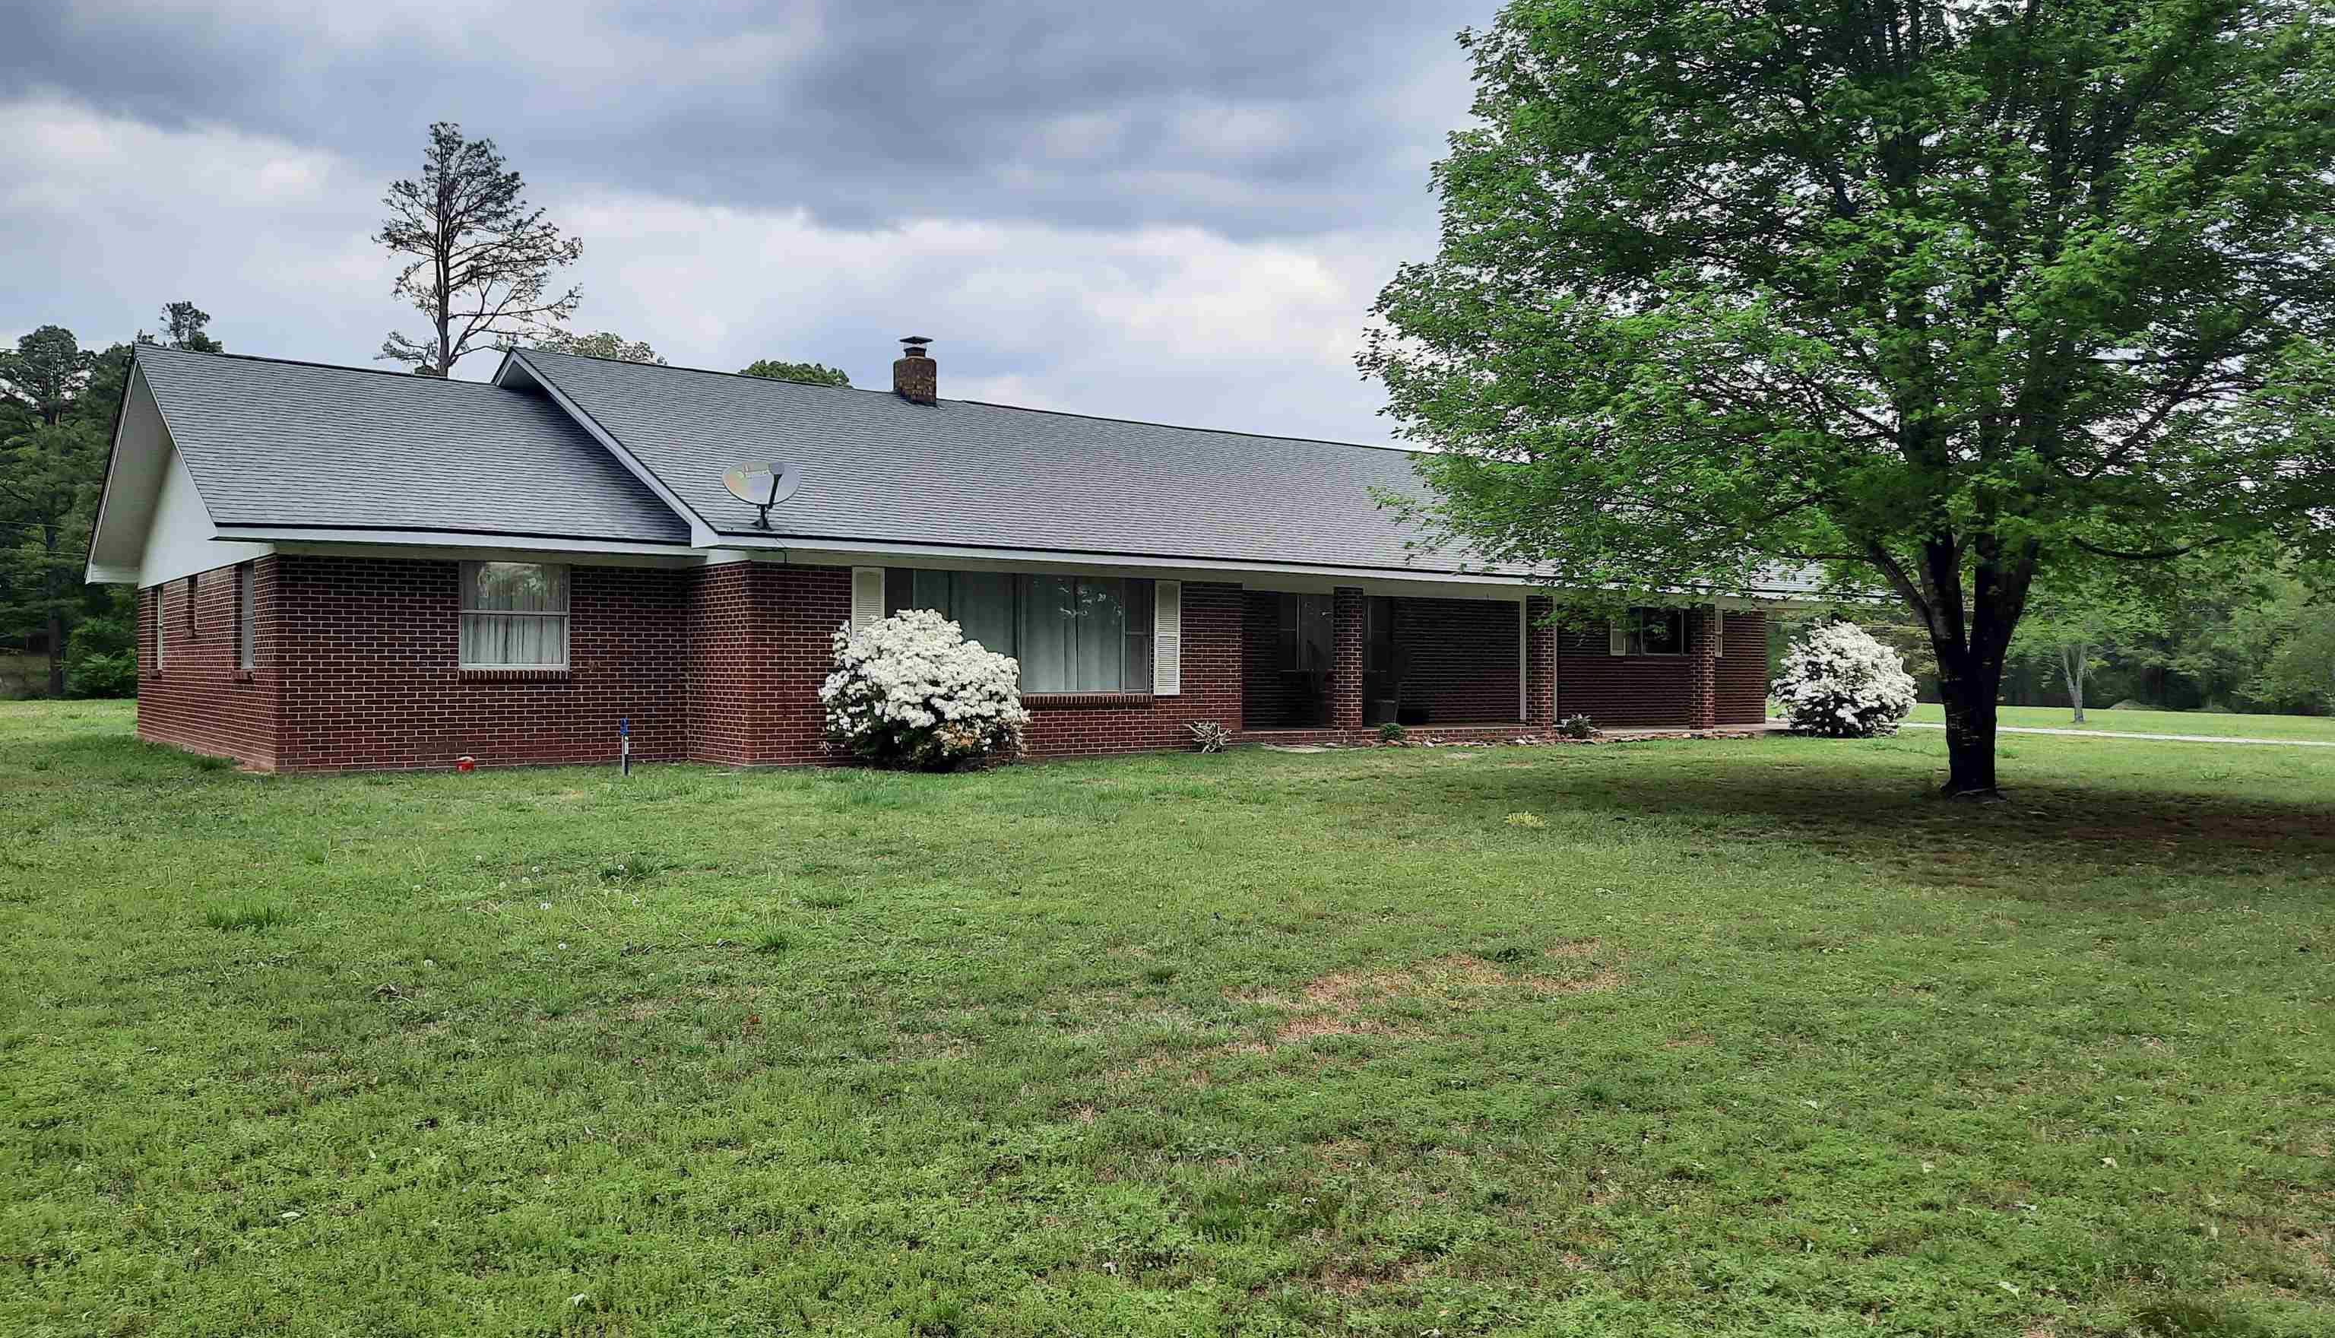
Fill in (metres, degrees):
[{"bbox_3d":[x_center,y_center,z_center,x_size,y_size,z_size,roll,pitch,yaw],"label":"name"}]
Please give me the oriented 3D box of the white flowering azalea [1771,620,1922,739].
[{"bbox_3d":[12.250,0.160,30.500,2.470,2.060,2.350,0,0,22],"label":"white flowering azalea"}]

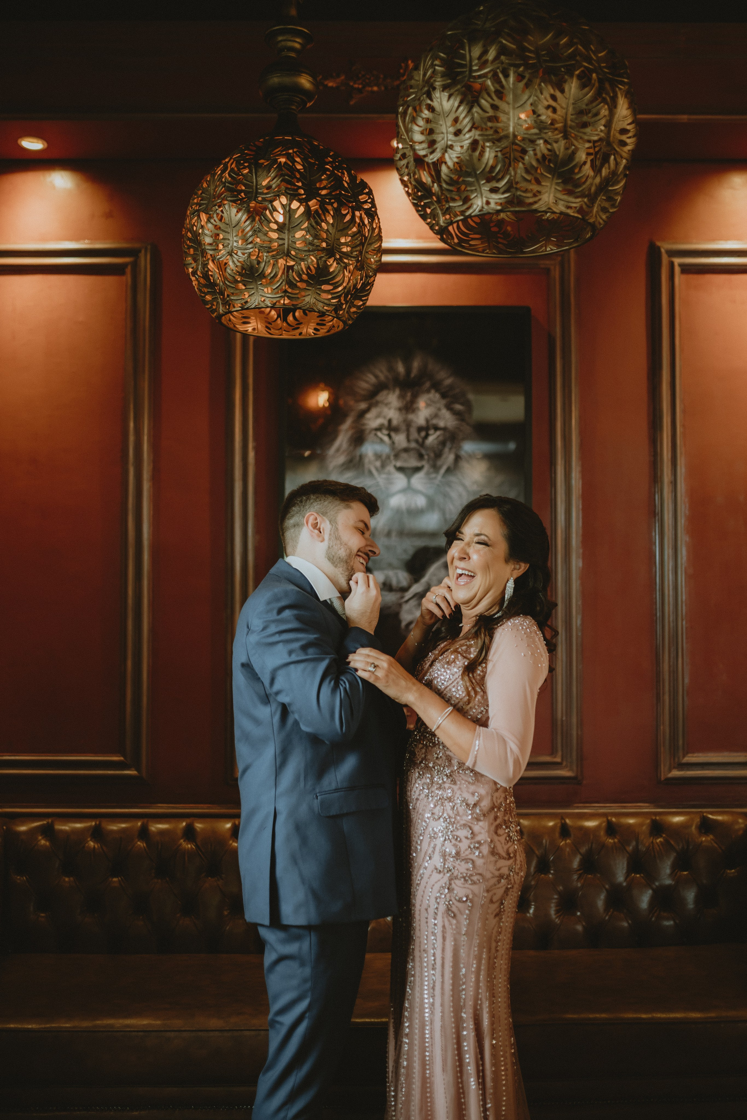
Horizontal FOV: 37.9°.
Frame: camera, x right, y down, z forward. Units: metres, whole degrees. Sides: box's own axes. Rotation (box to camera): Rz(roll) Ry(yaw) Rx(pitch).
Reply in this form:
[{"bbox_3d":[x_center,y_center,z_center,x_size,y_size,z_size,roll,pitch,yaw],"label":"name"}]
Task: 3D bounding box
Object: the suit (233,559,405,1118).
[{"bbox_3d":[-0.115,0.765,2.390,0.400,1.500,0.530,0,-2,-10],"label":"suit"}]

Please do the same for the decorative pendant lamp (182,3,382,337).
[{"bbox_3d":[-0.178,-0.800,2.190,0.400,0.660,0.400,0,-2,0],"label":"decorative pendant lamp"}]

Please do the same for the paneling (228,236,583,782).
[{"bbox_3d":[0.090,-0.153,3.380,1.100,1.680,0.060,0,-2,0],"label":"paneling"}]

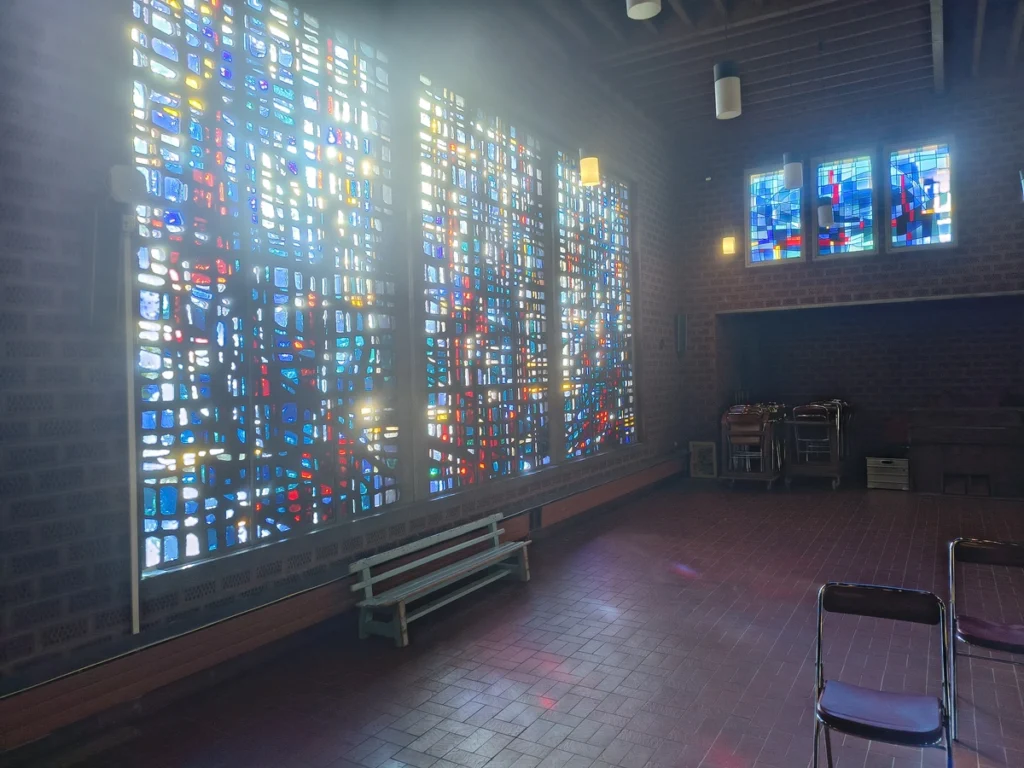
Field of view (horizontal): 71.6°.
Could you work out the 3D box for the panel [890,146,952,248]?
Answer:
[{"bbox_3d":[5.566,-2.569,9.683,0.726,1.328,0.100,-1,1,32],"label":"panel"}]

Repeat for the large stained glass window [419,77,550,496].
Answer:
[{"bbox_3d":[-0.190,-0.870,7.121,0.120,3.728,2.261,-1,1,32],"label":"large stained glass window"}]

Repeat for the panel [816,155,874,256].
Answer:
[{"bbox_3d":[4.771,-2.545,10.173,0.742,1.360,0.100,-1,1,32],"label":"panel"}]

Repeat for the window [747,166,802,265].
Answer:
[{"bbox_3d":[3.961,-2.501,10.672,0.731,1.315,0.100,-1,1,32],"label":"window"}]

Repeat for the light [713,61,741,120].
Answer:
[{"bbox_3d":[1.459,-1.984,4.800,0.165,0.345,0.165,-1,1,32],"label":"light"}]

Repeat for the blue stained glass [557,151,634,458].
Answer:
[{"bbox_3d":[1.150,-0.940,9.301,0.120,3.728,2.250,-1,1,32],"label":"blue stained glass"}]

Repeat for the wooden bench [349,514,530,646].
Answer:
[{"bbox_3d":[-0.413,1.354,5.100,0.370,0.480,1.820,-1,1,32],"label":"wooden bench"}]

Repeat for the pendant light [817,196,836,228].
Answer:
[{"bbox_3d":[3.737,-2.041,8.450,0.165,0.345,0.165,-1,1,32],"label":"pendant light"}]

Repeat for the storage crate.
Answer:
[{"bbox_3d":[5.026,1.172,9.466,0.494,0.415,0.360,-1,1,32],"label":"storage crate"}]

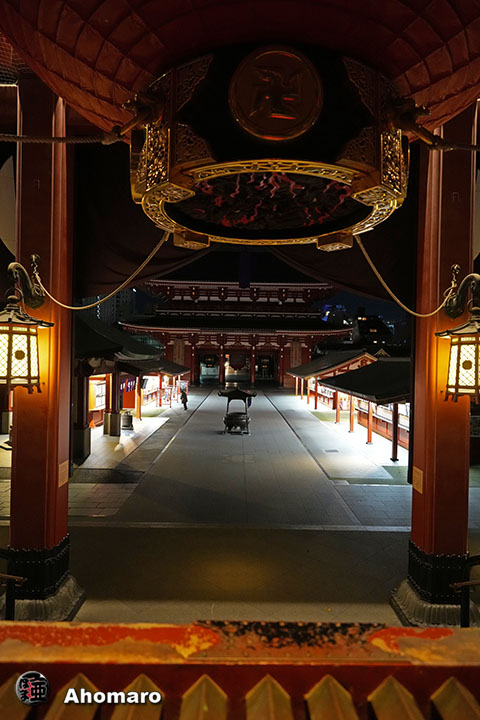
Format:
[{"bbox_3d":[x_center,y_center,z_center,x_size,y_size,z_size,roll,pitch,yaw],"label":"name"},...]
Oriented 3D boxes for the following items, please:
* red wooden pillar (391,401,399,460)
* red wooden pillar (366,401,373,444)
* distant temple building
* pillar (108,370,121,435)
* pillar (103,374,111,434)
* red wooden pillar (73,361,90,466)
[{"bbox_3d":[7.279,3.318,20.793,0.240,2.750,0.240,1,0,0],"label":"red wooden pillar"},{"bbox_3d":[7.308,3.357,24.793,0.230,2.650,0.230,1,0,0],"label":"red wooden pillar"},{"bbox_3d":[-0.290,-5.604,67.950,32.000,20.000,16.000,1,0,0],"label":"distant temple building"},{"bbox_3d":[-7.210,2.475,25.491,0.480,3.800,0.480,1,0,0],"label":"pillar"},{"bbox_3d":[-7.811,2.511,25.991,0.460,3.700,0.460,1,0,0],"label":"pillar"},{"bbox_3d":[-7.207,2.366,19.990,0.520,4.050,0.520,1,0,0],"label":"red wooden pillar"}]

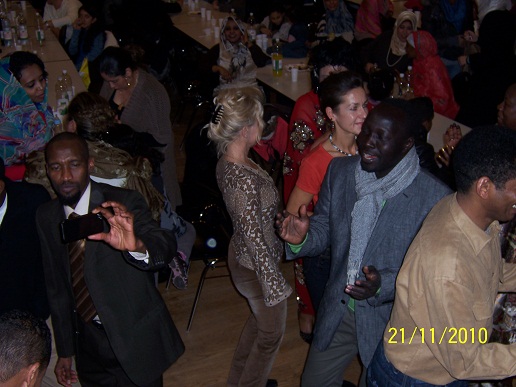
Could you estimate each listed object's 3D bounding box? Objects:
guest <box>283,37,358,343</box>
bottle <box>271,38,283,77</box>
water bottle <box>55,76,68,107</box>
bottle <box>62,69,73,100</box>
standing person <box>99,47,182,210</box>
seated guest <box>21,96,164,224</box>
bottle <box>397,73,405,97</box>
[{"bbox_3d":[0.340,0.060,3.794,0.520,1.680,0.420,0,24,0],"label":"guest"},{"bbox_3d":[0.168,-1.175,6.367,0.088,0.335,0.088,1,25,1],"label":"bottle"},{"bbox_3d":[-1.413,-0.680,5.296,0.088,0.330,0.088,-7,26,-14],"label":"water bottle"},{"bbox_3d":[-1.455,-0.783,5.565,0.088,0.320,0.088,0,24,0],"label":"bottle"},{"bbox_3d":[-0.654,-0.145,4.447,0.550,1.530,0.520,-21,31,-39],"label":"standing person"},{"bbox_3d":[-0.920,0.043,4.256,0.620,1.340,0.750,-8,25,-18],"label":"seated guest"},{"bbox_3d":[1.049,-0.719,5.380,0.088,0.330,0.088,5,25,10],"label":"bottle"}]

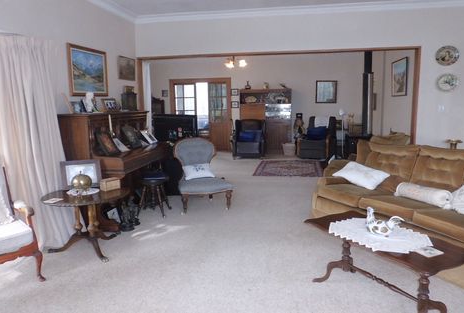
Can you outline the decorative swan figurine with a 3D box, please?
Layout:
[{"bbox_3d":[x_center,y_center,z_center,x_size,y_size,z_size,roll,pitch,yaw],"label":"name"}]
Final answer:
[{"bbox_3d":[1.133,0.478,2.494,0.260,0.185,0.130,2,10,19],"label":"decorative swan figurine"}]

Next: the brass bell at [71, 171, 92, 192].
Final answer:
[{"bbox_3d":[-1.521,0.251,3.429,0.188,0.200,0.188,1,10,11],"label":"brass bell"}]

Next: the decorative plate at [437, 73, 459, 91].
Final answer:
[{"bbox_3d":[3.527,-1.214,5.546,0.335,0.285,0.035,0,9,10],"label":"decorative plate"}]

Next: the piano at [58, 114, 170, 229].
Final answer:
[{"bbox_3d":[-1.315,0.087,4.280,0.716,1.240,1.516,1,9,10],"label":"piano"}]

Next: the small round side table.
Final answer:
[{"bbox_3d":[-1.422,0.660,3.409,0.820,0.550,0.820,-1,9,0],"label":"small round side table"}]

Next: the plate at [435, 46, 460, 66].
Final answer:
[{"bbox_3d":[2.925,-1.356,4.601,0.285,0.265,0.030,1,9,10],"label":"plate"}]

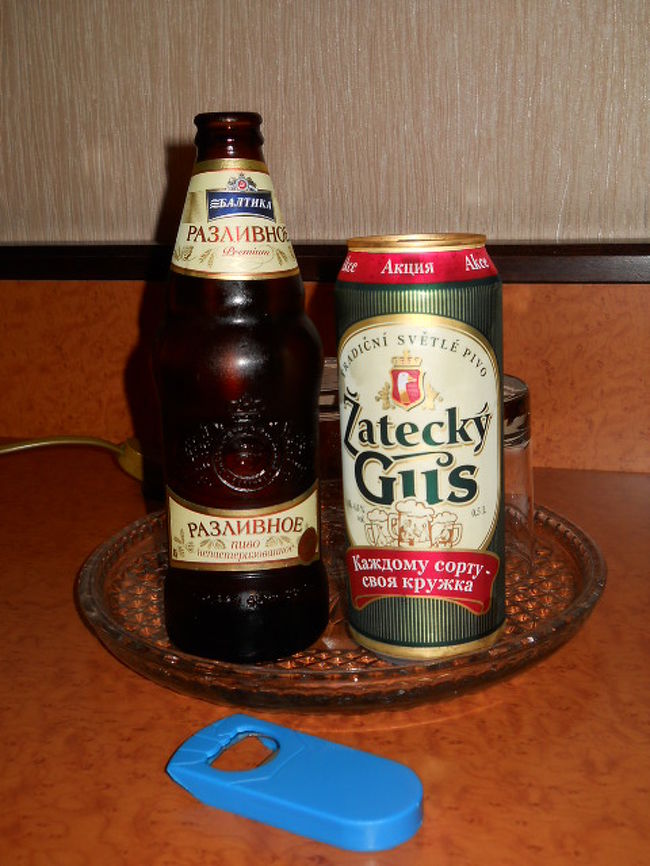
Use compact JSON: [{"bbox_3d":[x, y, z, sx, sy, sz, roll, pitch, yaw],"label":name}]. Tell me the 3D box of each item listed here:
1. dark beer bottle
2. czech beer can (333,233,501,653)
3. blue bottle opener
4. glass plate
[{"bbox_3d":[-0.035,-0.017,0.421,0.070,0.218,0.070,-4,16,-9],"label":"dark beer bottle"},{"bbox_3d":[0.040,0.006,0.423,0.066,0.168,0.066,0,16,8],"label":"czech beer can"},{"bbox_3d":[-0.008,0.118,0.348,0.086,0.012,0.038,7,18,29],"label":"blue bottle opener"},{"bbox_3d":[0.007,0.071,0.496,0.247,0.023,0.247,-2,16,0],"label":"glass plate"}]

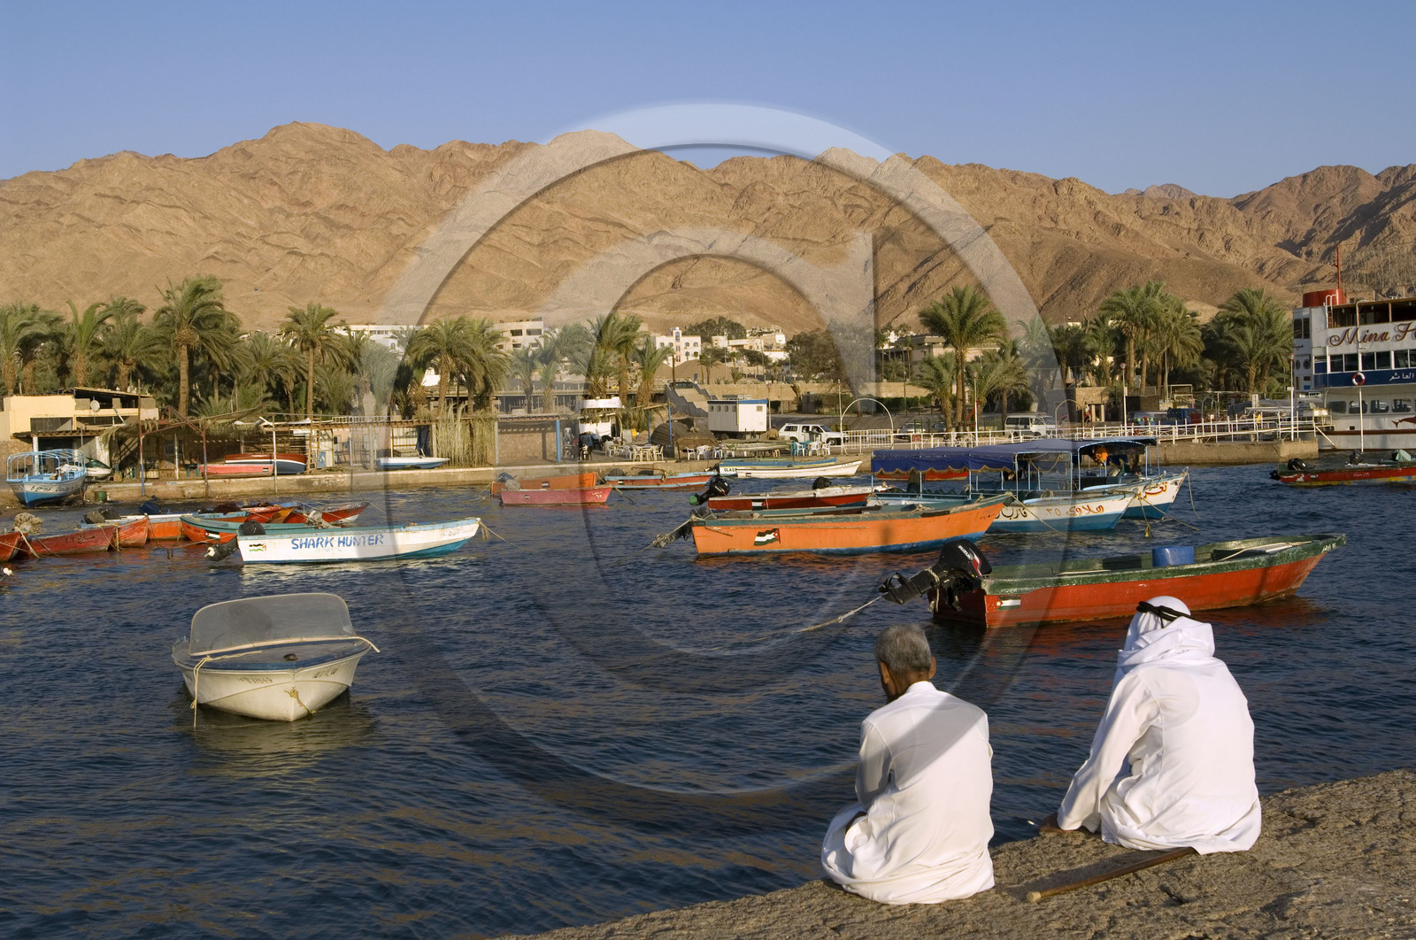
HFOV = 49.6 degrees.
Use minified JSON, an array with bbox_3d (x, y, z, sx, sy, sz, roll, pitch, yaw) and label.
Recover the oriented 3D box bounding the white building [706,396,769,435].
[{"bbox_3d":[2.476,-4.448,127.000,2.600,3.000,5.000,-3,2,-27],"label":"white building"}]

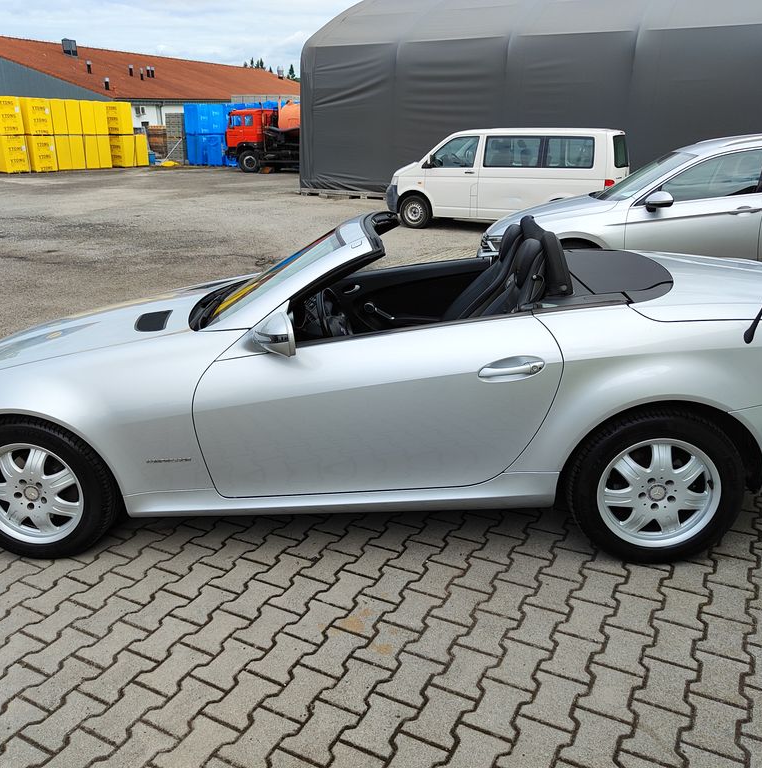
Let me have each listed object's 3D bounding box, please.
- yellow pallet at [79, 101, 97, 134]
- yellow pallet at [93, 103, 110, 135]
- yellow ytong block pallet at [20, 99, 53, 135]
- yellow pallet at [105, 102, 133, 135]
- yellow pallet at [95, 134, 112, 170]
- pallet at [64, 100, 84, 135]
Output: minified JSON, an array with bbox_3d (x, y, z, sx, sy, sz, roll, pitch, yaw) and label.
[{"bbox_3d":[-15.470,-13.729,35.165,1.186,1.639,0.782,11,23,26],"label":"yellow pallet"},{"bbox_3d":[-15.044,-13.851,35.573,1.150,1.600,0.820,9,22,26],"label":"yellow pallet"},{"bbox_3d":[-16.150,-12.478,31.754,0.780,1.600,1.200,9,22,26],"label":"yellow ytong block pallet"},{"bbox_3d":[-14.120,-14.234,36.637,1.150,1.600,0.800,9,22,26],"label":"yellow pallet"},{"bbox_3d":[-15.044,-12.327,36.121,1.150,1.600,0.820,9,22,26],"label":"yellow pallet"},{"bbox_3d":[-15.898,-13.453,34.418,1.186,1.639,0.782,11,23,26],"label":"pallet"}]

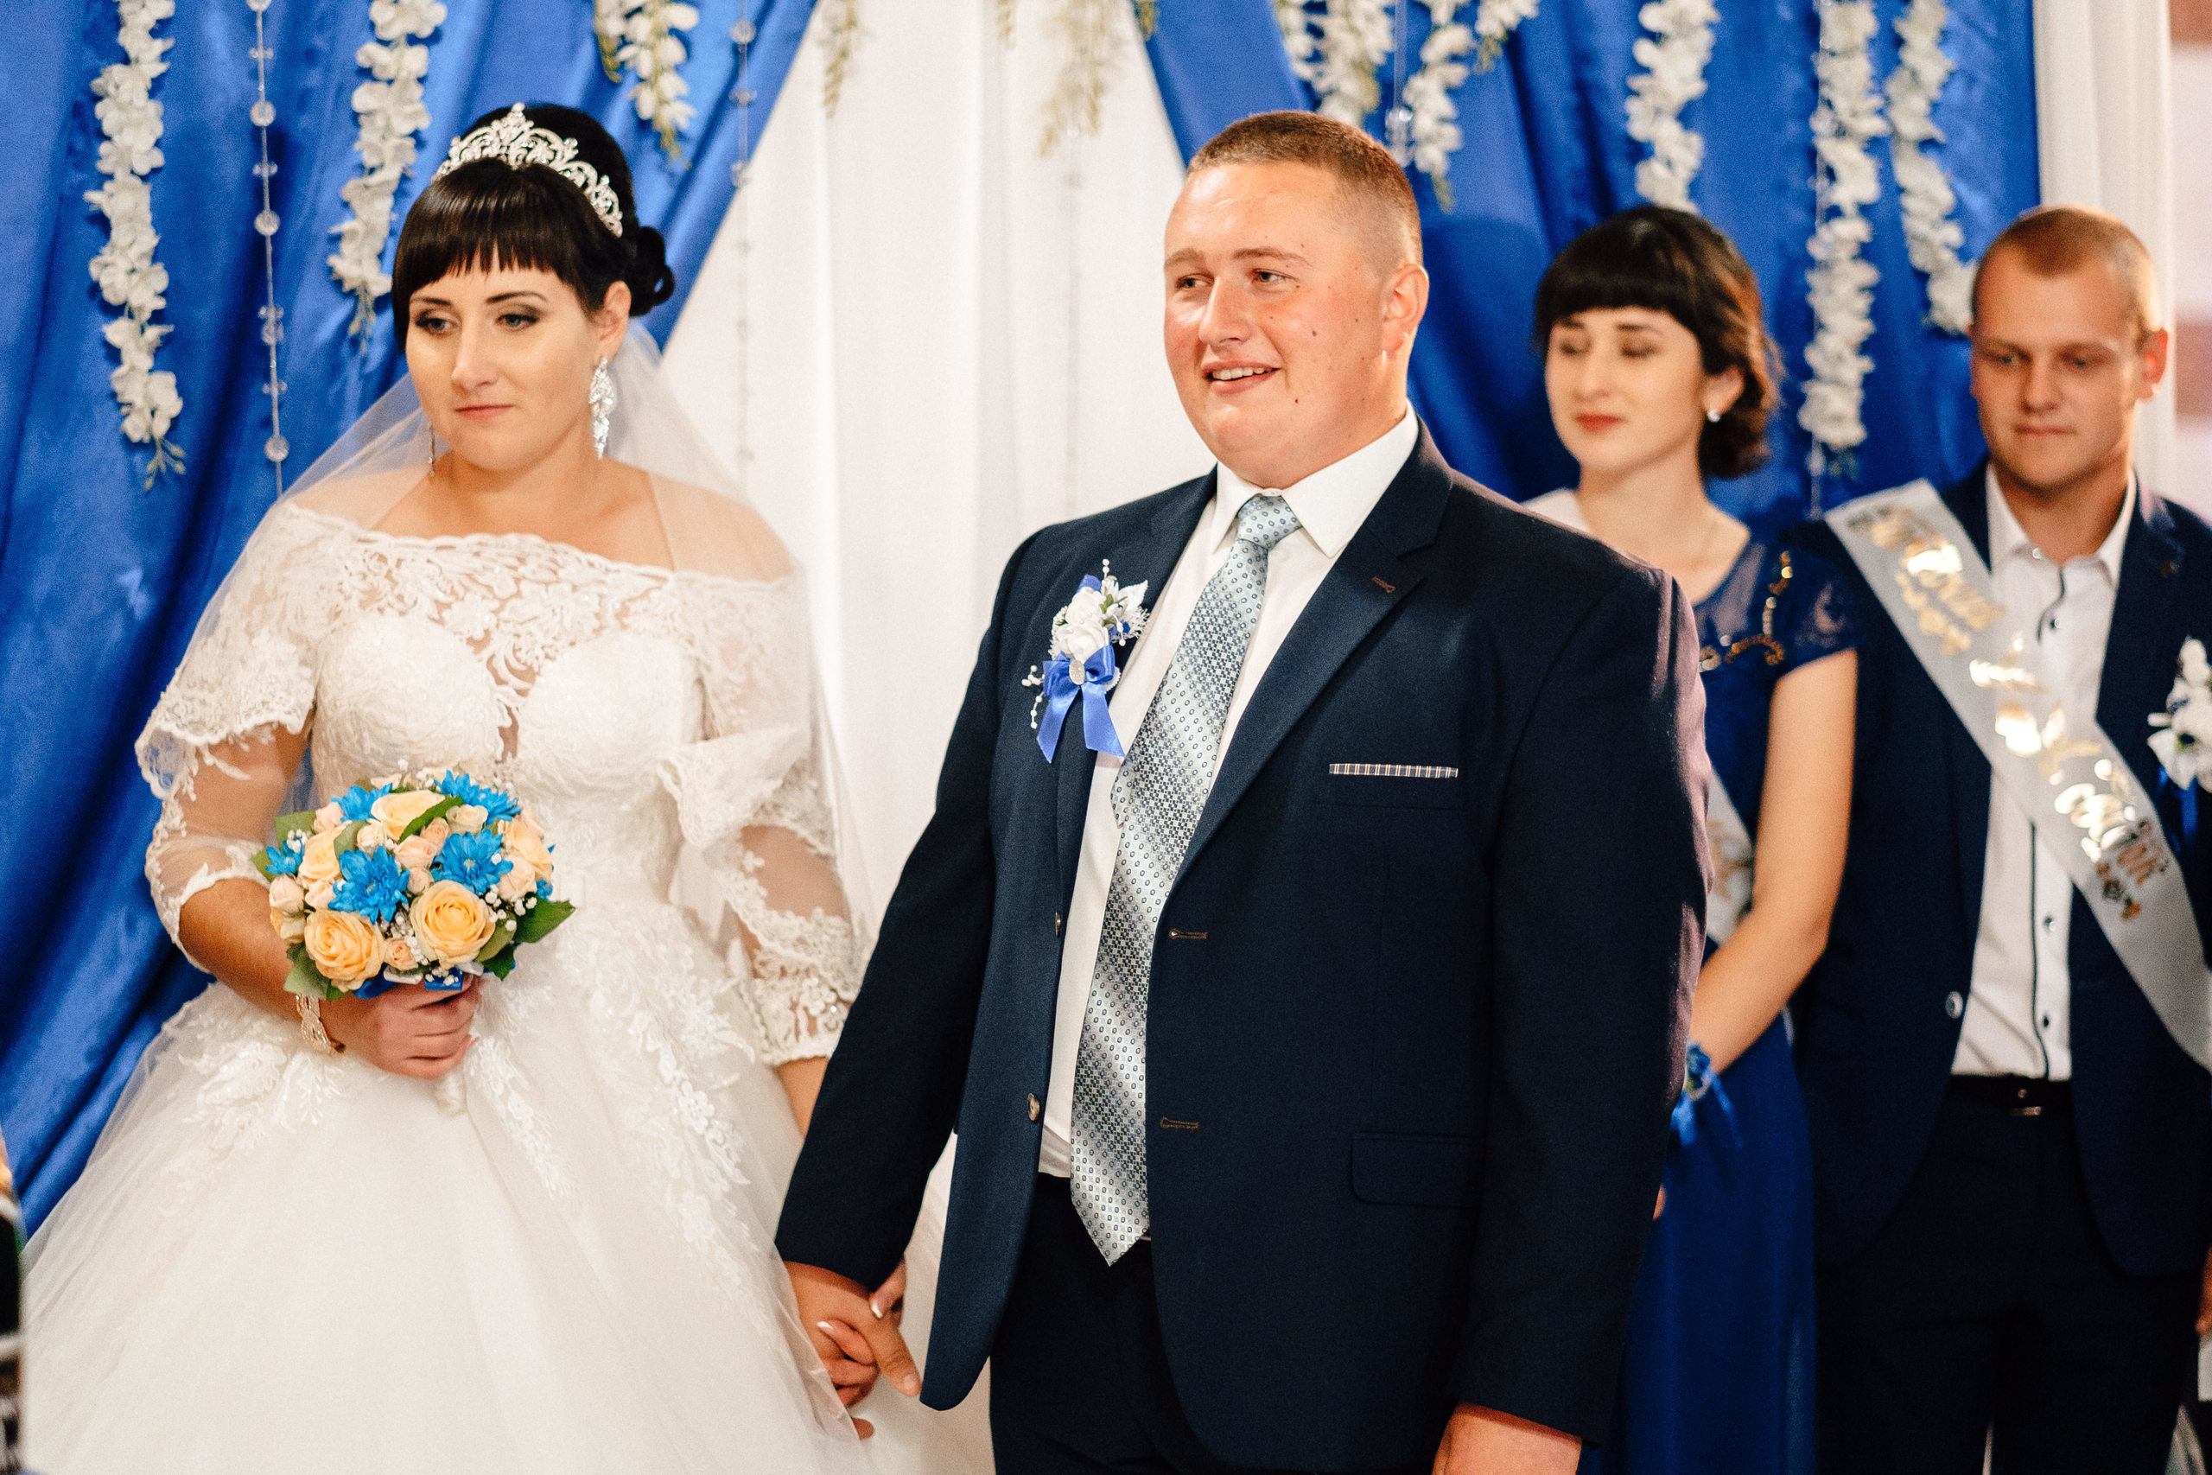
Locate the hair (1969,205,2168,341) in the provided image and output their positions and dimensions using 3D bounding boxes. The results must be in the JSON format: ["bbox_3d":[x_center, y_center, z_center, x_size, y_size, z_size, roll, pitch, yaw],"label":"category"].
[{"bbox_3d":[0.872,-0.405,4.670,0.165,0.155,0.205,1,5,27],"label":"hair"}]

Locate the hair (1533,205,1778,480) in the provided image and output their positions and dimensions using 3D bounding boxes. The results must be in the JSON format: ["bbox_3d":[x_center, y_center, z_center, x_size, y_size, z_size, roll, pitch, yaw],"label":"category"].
[{"bbox_3d":[0.481,-0.346,4.520,0.190,0.240,0.230,2,5,33],"label":"hair"}]

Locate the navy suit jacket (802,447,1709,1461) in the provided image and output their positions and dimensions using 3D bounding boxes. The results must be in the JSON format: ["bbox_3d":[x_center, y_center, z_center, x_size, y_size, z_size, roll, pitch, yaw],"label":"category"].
[{"bbox_3d":[0.090,0.138,3.810,0.720,0.730,0.420,2,5,34],"label":"navy suit jacket"}]

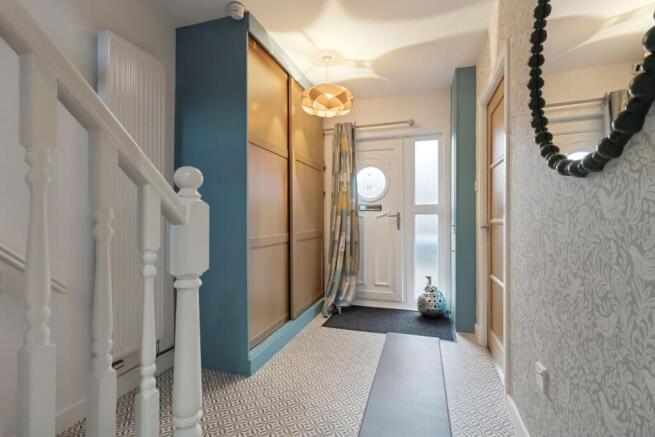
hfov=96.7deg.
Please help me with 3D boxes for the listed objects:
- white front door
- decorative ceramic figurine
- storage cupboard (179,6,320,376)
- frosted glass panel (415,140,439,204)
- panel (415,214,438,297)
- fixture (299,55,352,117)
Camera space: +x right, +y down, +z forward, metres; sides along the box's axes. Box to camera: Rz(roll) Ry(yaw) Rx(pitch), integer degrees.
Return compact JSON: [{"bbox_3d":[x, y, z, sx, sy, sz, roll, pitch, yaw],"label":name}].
[{"bbox_3d":[0.535,0.020,3.575,0.760,1.950,0.060,0,0,17],"label":"white front door"},{"bbox_3d":[1.132,0.840,3.140,0.320,0.420,0.320,0,0,17],"label":"decorative ceramic figurine"},{"bbox_3d":[-0.582,-0.163,2.775,0.617,2.445,1.540,0,0,18],"label":"storage cupboard"},{"bbox_3d":[1.158,-0.530,3.385,0.260,0.750,0.030,0,0,17],"label":"frosted glass panel"},{"bbox_3d":[1.158,0.435,3.385,0.260,0.960,0.030,0,0,17],"label":"panel"},{"bbox_3d":[-0.003,-1.148,2.500,0.440,0.475,0.440,0,0,0],"label":"fixture"}]

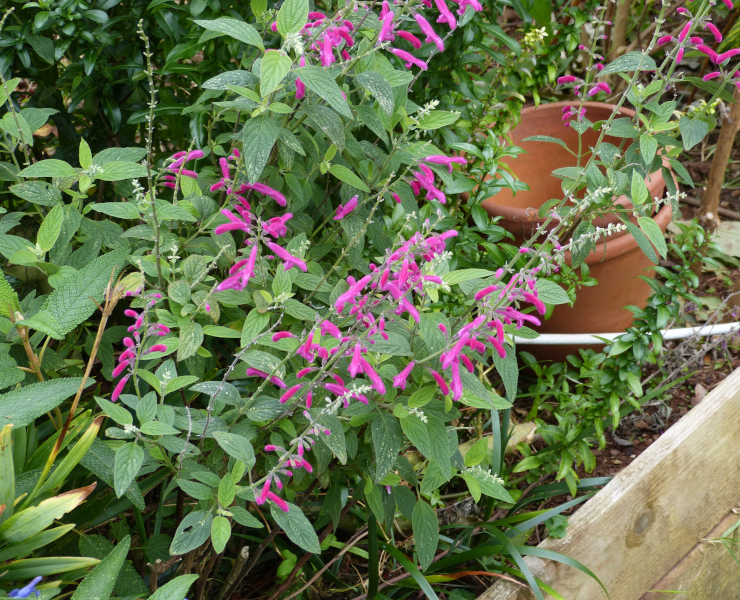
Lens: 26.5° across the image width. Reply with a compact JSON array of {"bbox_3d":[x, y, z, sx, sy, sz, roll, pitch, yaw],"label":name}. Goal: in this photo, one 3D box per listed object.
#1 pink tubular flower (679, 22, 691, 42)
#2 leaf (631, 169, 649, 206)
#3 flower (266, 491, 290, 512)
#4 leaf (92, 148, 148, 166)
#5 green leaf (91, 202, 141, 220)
[{"bbox_3d":[0.356,-0.303,1.780,0.010,0.027,0.009,17,16,-44],"label":"pink tubular flower"},{"bbox_3d":[0.278,-0.116,1.620,0.018,0.039,0.009,-4,-9,-1],"label":"leaf"},{"bbox_3d":[-0.084,0.182,1.420,0.027,0.010,0.009,42,63,17],"label":"flower"},{"bbox_3d":[-0.258,-0.147,1.620,0.056,0.009,0.027,-9,38,-8],"label":"leaf"},{"bbox_3d":[-0.282,-0.098,1.740,0.057,0.008,0.021,12,46,-6],"label":"green leaf"}]

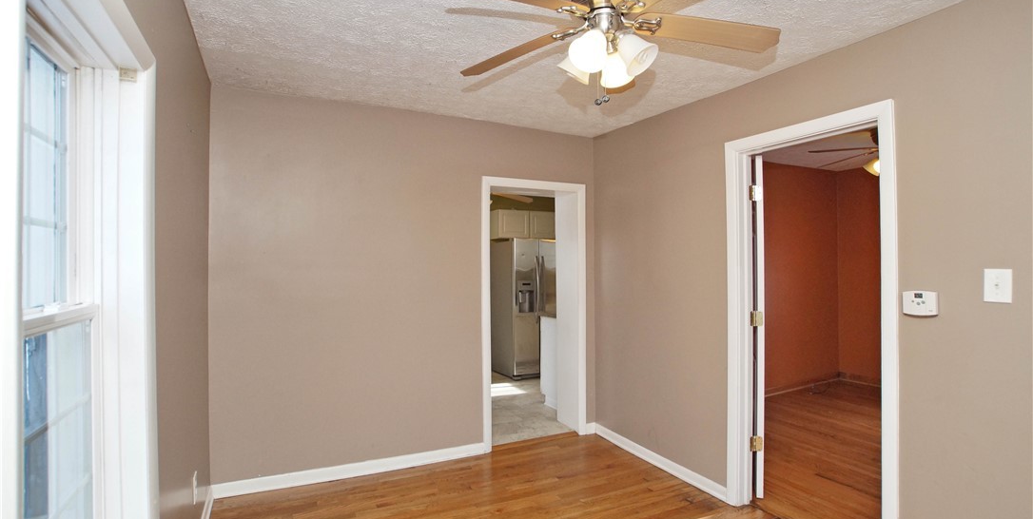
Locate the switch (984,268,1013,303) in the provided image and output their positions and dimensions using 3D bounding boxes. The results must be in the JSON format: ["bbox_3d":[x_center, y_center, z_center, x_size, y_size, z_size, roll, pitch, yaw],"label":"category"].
[{"bbox_3d":[1.772,0.098,1.688,0.012,0.118,0.072,0,-1,-29],"label":"switch"}]

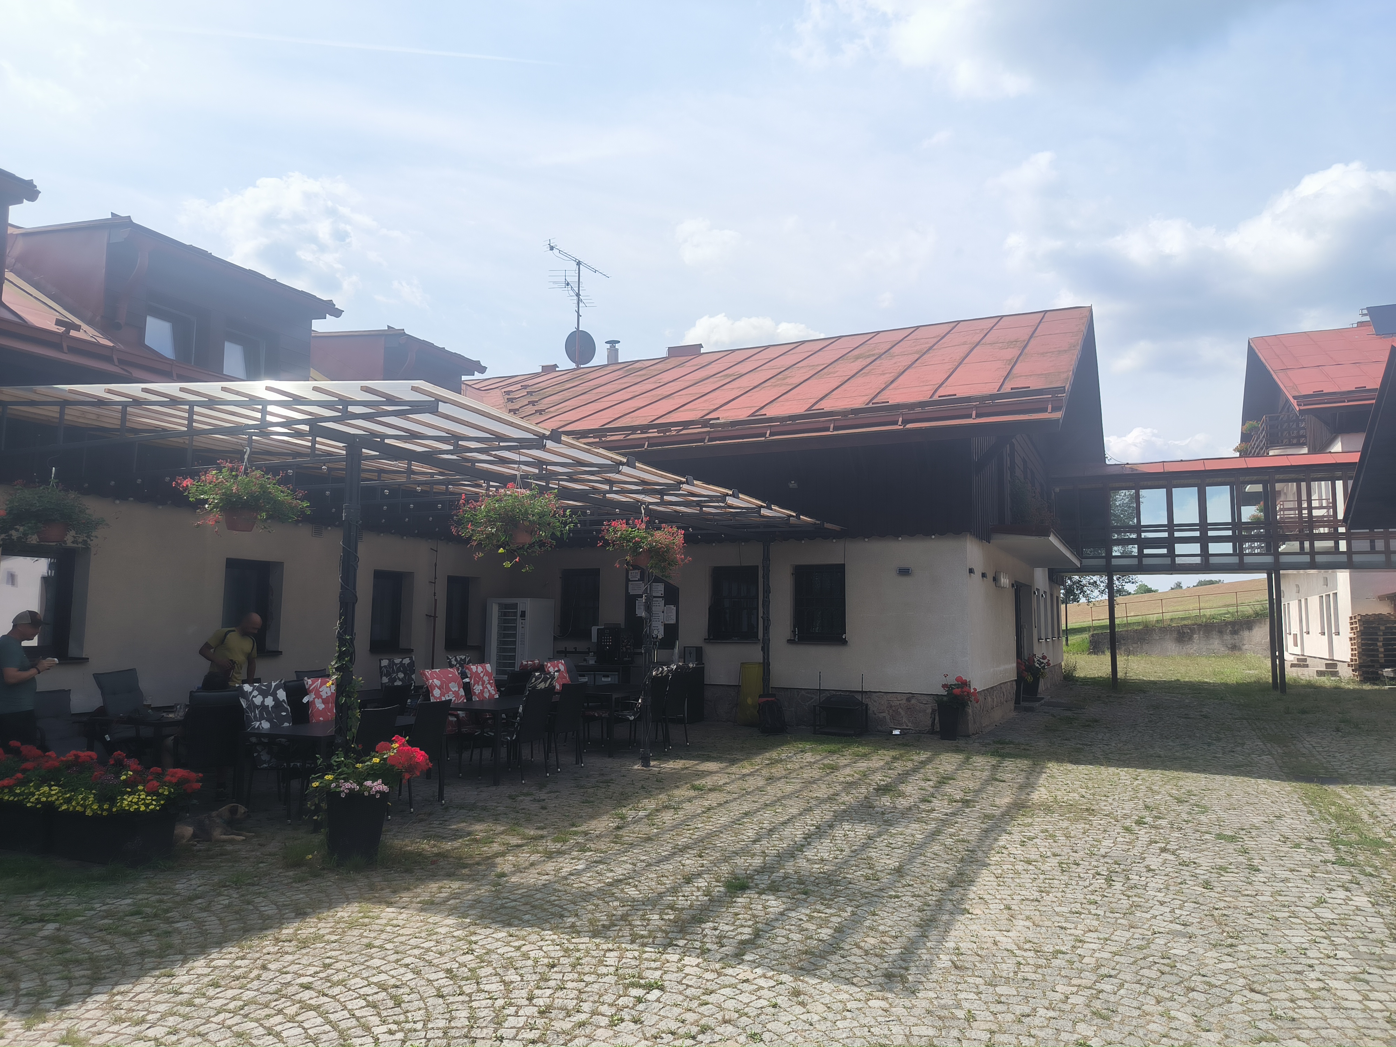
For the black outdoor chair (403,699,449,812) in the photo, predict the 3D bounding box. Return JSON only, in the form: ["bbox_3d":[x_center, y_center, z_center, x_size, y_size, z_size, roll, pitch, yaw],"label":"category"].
[{"bbox_3d":[-2.650,2.079,8.820,0.630,0.920,0.560,-3,-7,26],"label":"black outdoor chair"}]

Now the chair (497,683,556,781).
[{"bbox_3d":[-1.885,2.195,10.199,0.660,0.940,0.570,-2,-6,23],"label":"chair"}]

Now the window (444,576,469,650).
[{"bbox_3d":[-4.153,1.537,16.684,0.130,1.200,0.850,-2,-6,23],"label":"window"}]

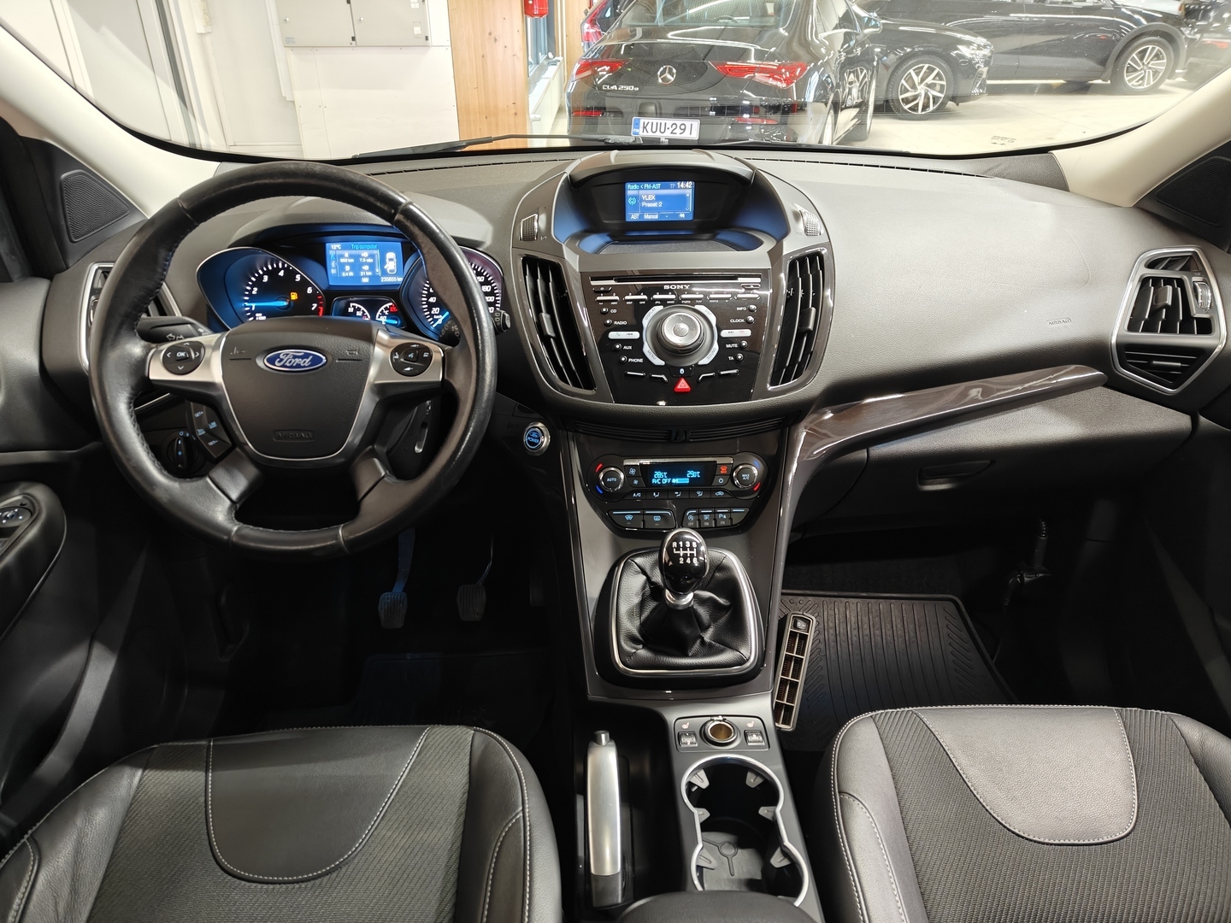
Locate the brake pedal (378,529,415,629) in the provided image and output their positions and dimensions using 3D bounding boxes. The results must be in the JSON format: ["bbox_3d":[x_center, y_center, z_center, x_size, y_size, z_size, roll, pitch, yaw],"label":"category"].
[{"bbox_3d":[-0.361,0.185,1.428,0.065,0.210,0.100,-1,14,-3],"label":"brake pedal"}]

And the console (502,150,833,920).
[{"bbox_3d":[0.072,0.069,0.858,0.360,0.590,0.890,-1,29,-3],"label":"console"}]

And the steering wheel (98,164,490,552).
[{"bbox_3d":[-0.302,-0.096,0.832,0.375,0.375,0.095,-1,5,-3],"label":"steering wheel"}]

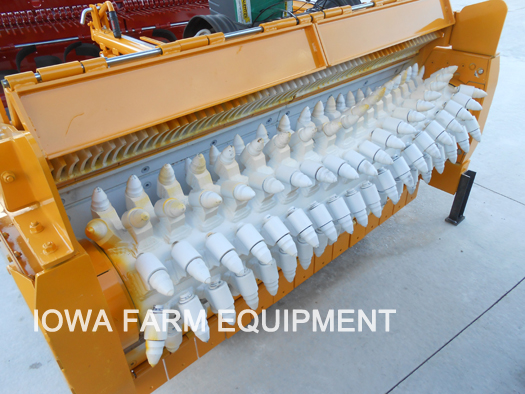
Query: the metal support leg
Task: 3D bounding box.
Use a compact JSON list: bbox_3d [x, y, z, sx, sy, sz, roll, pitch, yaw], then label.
[{"bbox_3d":[1.270,0.009,2.516,0.123,0.341,0.072,-27,40,-33],"label":"metal support leg"}]

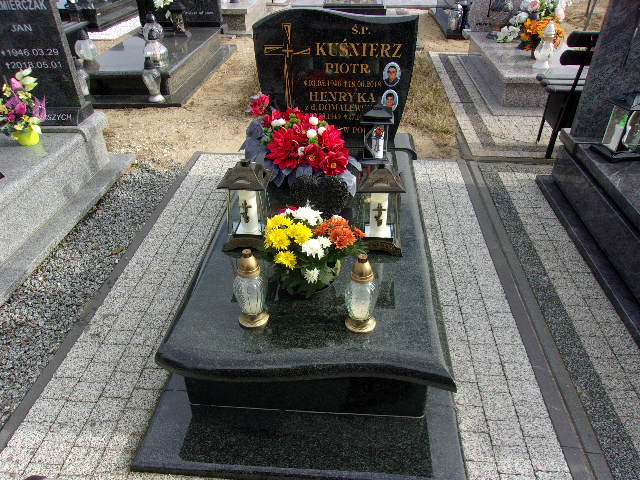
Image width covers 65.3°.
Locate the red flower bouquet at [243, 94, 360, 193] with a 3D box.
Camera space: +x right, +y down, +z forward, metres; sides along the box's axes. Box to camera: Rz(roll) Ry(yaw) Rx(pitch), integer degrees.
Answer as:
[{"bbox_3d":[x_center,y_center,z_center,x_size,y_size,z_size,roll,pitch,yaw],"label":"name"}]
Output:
[{"bbox_3d":[-0.082,-0.415,2.102,0.470,0.300,0.360,2,34,4],"label":"red flower bouquet"}]

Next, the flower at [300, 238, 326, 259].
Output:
[{"bbox_3d":[-0.021,0.027,1.612,0.083,0.046,0.055,2,34,4],"label":"flower"}]

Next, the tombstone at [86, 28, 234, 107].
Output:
[{"bbox_3d":[-1.606,-1.860,5.105,1.070,0.250,2.200,2,34,4],"label":"tombstone"}]

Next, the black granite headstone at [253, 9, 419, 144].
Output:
[{"bbox_3d":[0.073,-0.806,2.509,0.774,0.669,0.102,2,34,4],"label":"black granite headstone"}]

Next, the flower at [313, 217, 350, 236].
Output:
[{"bbox_3d":[0.041,-0.044,1.646,0.118,0.050,0.060,2,34,4],"label":"flower"}]

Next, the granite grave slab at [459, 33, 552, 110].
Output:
[{"bbox_3d":[2.076,-1.702,4.873,1.095,0.285,1.942,2,34,4],"label":"granite grave slab"}]

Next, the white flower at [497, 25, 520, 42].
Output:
[{"bbox_3d":[1.934,-2.119,5.122,0.220,0.150,0.150,2,34,4],"label":"white flower"}]

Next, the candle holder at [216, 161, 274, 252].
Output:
[{"bbox_3d":[-0.272,-0.136,1.902,0.175,0.358,0.175,2,34,4],"label":"candle holder"}]

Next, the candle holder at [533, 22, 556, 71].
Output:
[{"bbox_3d":[1.874,-1.617,4.149,0.145,0.348,0.145,2,34,4],"label":"candle holder"}]

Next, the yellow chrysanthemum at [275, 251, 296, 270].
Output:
[{"bbox_3d":[-0.110,0.065,1.593,0.071,0.045,0.068,2,34,4],"label":"yellow chrysanthemum"}]

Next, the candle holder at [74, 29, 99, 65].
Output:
[{"bbox_3d":[-2.046,-1.680,4.375,0.175,0.302,0.175,2,34,4],"label":"candle holder"}]

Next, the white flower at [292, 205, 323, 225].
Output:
[{"bbox_3d":[-0.046,-0.084,1.717,0.105,0.055,0.090,2,34,4],"label":"white flower"}]

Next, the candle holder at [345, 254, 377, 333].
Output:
[{"bbox_3d":[0.126,0.154,1.493,0.100,0.254,0.100,2,34,4],"label":"candle holder"}]

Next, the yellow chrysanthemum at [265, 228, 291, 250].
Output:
[{"bbox_3d":[-0.141,-0.002,1.657,0.085,0.052,0.062,2,34,4],"label":"yellow chrysanthemum"}]

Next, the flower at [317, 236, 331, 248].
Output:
[{"bbox_3d":[0.011,0.008,1.568,0.048,0.032,0.046,2,34,4],"label":"flower"}]

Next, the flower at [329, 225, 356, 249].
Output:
[{"bbox_3d":[0.074,-0.011,1.634,0.093,0.055,0.080,2,34,4],"label":"flower"}]

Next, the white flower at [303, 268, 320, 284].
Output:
[{"bbox_3d":[-0.027,0.118,1.611,0.057,0.042,0.040,2,34,4],"label":"white flower"}]

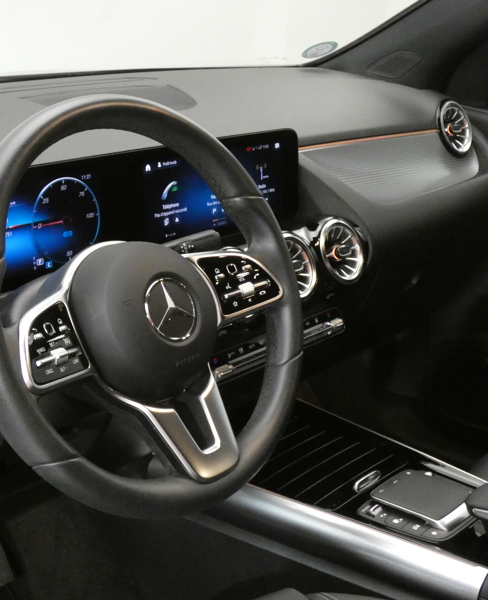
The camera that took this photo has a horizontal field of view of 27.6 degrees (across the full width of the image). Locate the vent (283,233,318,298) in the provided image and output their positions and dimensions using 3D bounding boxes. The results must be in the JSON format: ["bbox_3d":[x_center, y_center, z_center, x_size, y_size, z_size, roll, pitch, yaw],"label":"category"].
[{"bbox_3d":[0.056,-0.041,1.257,0.088,0.088,0.040,-18,1,-44],"label":"vent"}]

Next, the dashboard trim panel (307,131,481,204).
[{"bbox_3d":[0.245,-0.208,1.538,0.060,0.105,0.460,-7,8,45],"label":"dashboard trim panel"}]

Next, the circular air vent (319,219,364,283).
[{"bbox_3d":[0.123,-0.063,1.322,0.088,0.088,0.040,-18,1,-44],"label":"circular air vent"}]

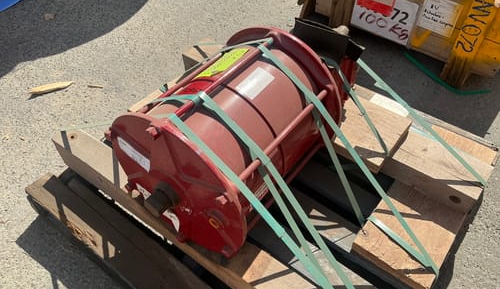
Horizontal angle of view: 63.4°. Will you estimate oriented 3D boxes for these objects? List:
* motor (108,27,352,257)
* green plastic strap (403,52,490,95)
[{"bbox_3d":[-0.023,-0.052,1.110,0.441,0.435,0.615,30,55,25],"label":"motor"},{"bbox_3d":[0.927,-0.344,1.969,0.467,0.021,0.119,35,58,28],"label":"green plastic strap"}]

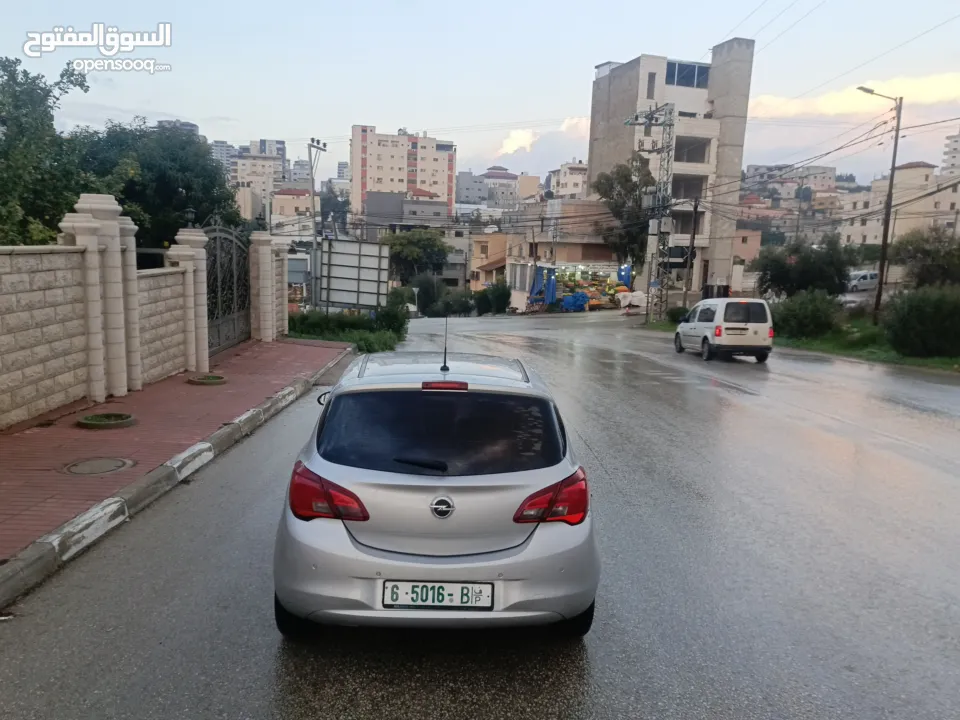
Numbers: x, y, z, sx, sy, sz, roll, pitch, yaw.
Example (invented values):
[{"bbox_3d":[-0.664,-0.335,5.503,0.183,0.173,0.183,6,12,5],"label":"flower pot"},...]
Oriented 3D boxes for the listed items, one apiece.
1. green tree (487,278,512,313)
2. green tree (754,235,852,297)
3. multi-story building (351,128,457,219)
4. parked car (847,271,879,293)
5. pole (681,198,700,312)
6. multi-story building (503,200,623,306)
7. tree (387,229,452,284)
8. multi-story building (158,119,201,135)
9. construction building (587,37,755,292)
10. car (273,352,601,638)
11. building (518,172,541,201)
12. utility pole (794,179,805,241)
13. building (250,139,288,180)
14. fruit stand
[{"bbox_3d":[1.469,-4.566,48.296,1.900,2.679,1.900,2,9,0],"label":"green tree"},{"bbox_3d":[20.899,-6.040,43.000,6.200,4.200,5.000,7,10,26],"label":"green tree"},{"bbox_3d":[-21.999,-50.976,189.728,28.750,27.085,16.000,1,9,-10],"label":"multi-story building"},{"bbox_3d":[33.363,-6.844,57.865,4.400,1.800,1.800,0,9,-15],"label":"parked car"},{"bbox_3d":[15.281,-7.535,48.281,0.320,8.360,0.320,3,10,0],"label":"pole"},{"bbox_3d":[8.475,-11.273,70.421,11.914,10.742,11.000,3,9,3],"label":"multi-story building"},{"bbox_3d":[-7.272,-12.139,80.000,7.700,7.300,7.200,2,9,0],"label":"tree"},{"bbox_3d":[-148.986,-97.919,330.000,20.000,38.000,18.000,-2,10,-22],"label":"multi-story building"},{"bbox_3d":[16.825,-17.369,61.926,9.064,21.134,11.685,-1,9,-19],"label":"construction building"},{"bbox_3d":[-0.280,0.650,5.070,1.750,1.480,4.020,2,8,-3],"label":"car"},{"bbox_3d":[14.907,-52.868,205.428,6.611,8.714,11.000,2,9,0],"label":"building"},{"bbox_3d":[38.024,-17.111,79.284,0.300,8.980,0.300,1,9,0],"label":"utility pole"},{"bbox_3d":[-128.186,-117.028,407.214,22.236,32.412,20.000,0,9,-12],"label":"building"},{"bbox_3d":[8.515,-5.466,49.500,5.400,3.300,2.600,-1,10,-17],"label":"fruit stand"}]

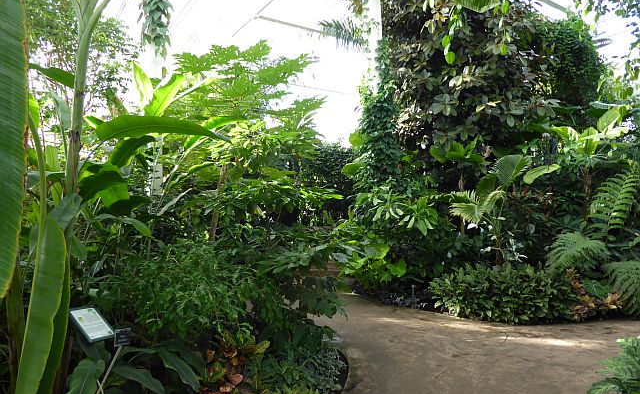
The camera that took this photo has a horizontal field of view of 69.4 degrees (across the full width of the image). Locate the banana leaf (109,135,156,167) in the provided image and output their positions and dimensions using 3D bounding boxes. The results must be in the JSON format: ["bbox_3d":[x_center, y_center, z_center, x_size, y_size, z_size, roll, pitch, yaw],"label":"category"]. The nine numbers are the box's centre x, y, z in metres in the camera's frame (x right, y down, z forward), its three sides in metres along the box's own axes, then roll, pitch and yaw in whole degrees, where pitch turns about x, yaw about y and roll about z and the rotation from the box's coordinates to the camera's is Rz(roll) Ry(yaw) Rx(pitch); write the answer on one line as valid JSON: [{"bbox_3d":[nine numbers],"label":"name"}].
[{"bbox_3d":[-1.582,-0.384,3.900,0.420,0.280,0.280,-1,-2,-11],"label":"banana leaf"}]

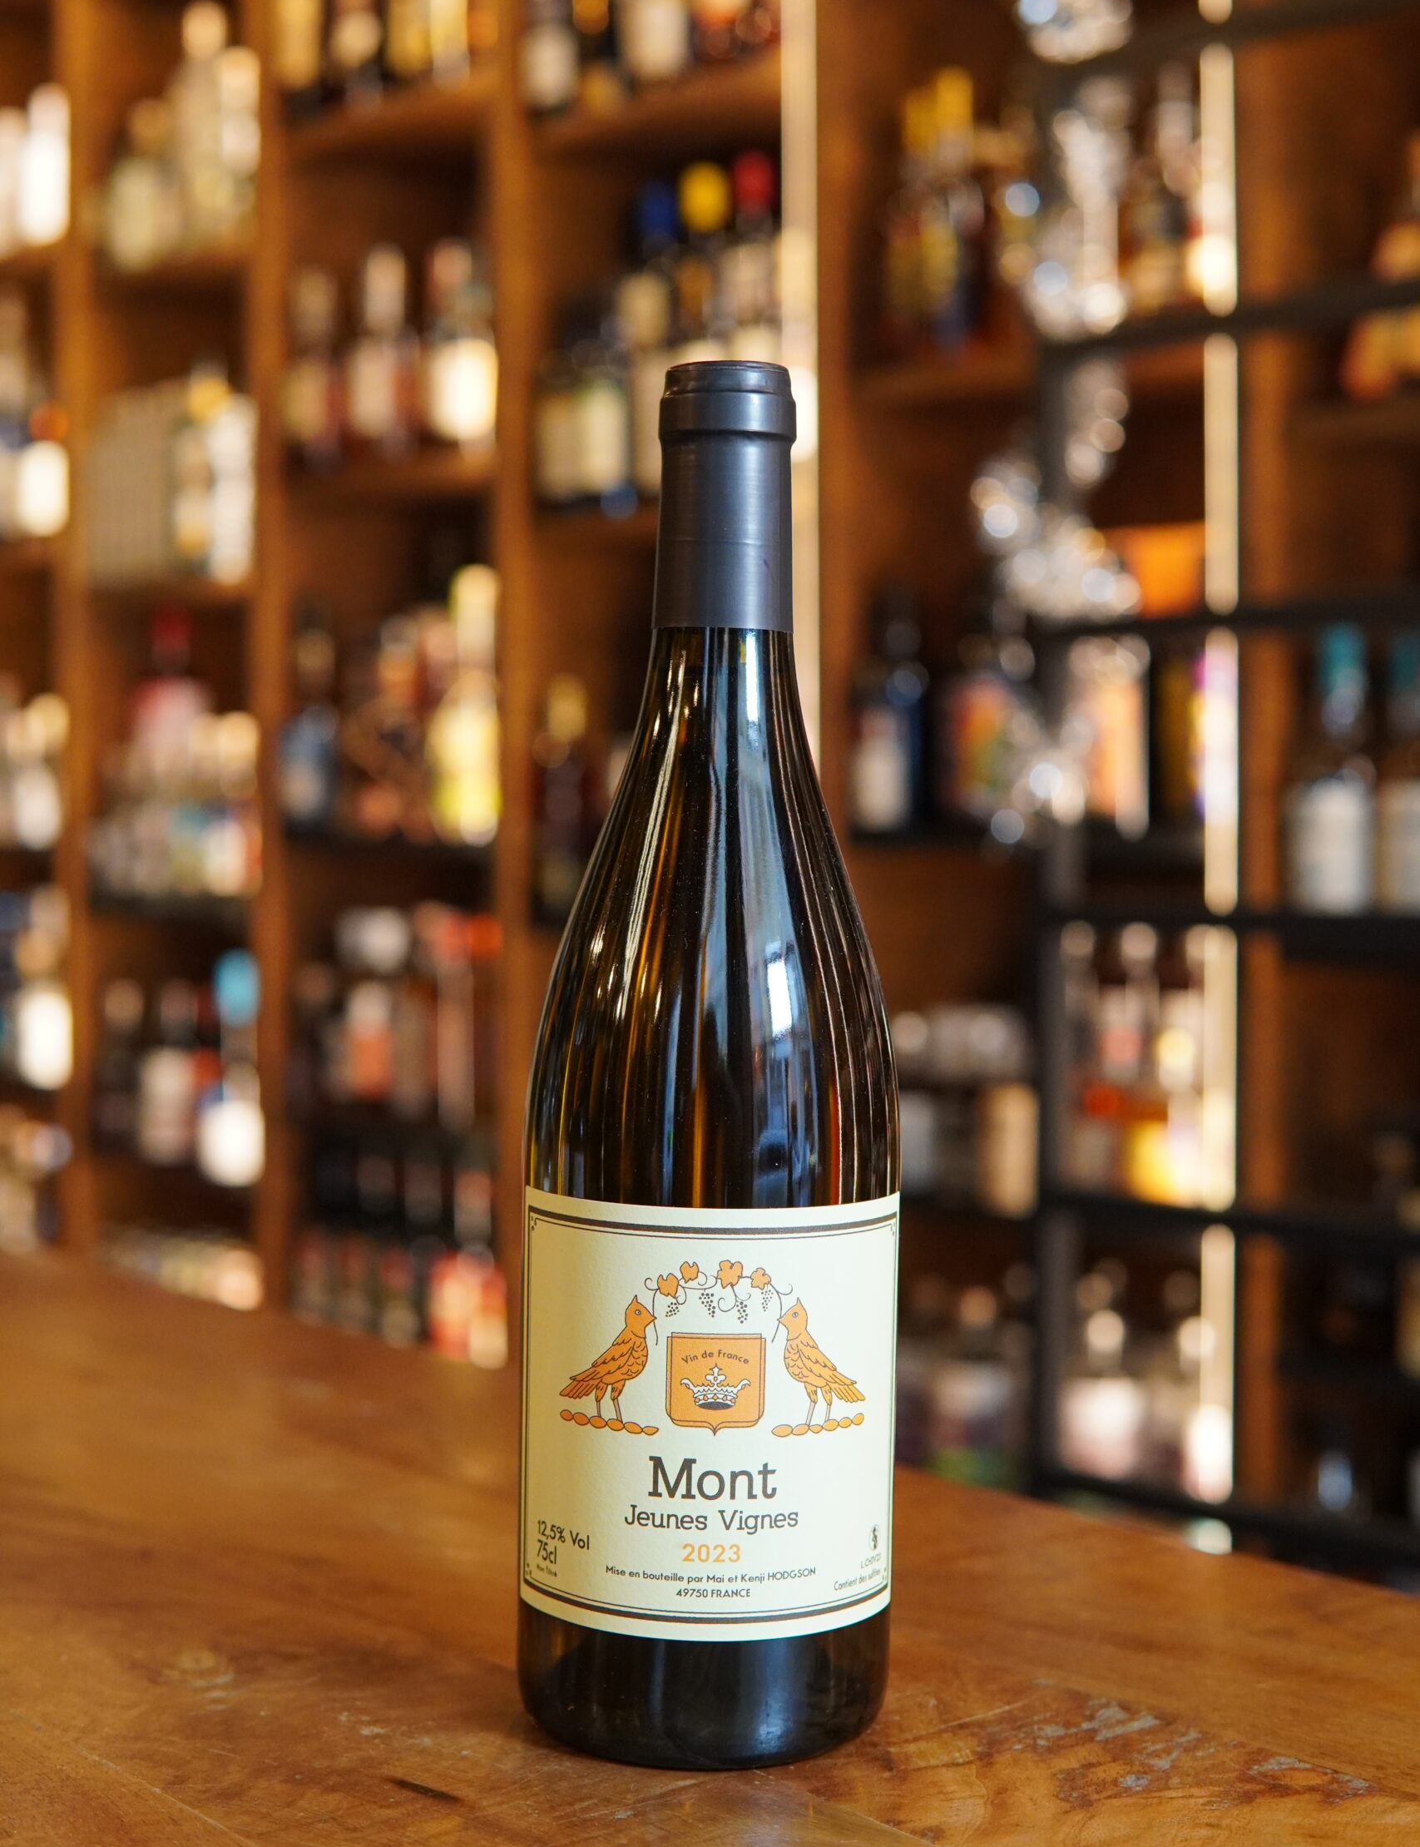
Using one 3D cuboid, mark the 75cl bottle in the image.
[{"bbox_3d":[0.002,0.028,0.590,0.083,0.298,0.083,1,3,0],"label":"75cl bottle"}]

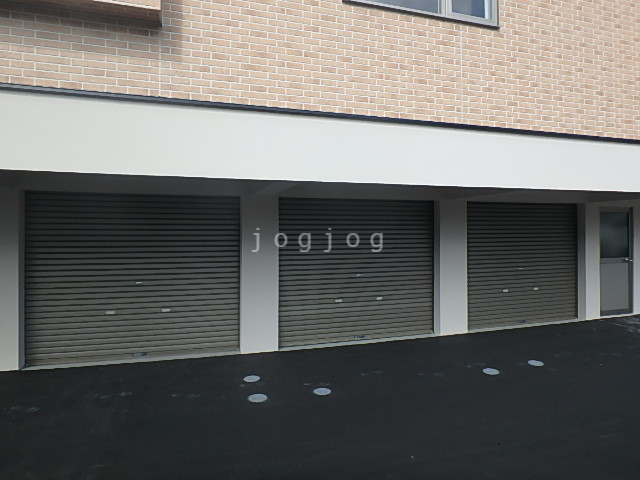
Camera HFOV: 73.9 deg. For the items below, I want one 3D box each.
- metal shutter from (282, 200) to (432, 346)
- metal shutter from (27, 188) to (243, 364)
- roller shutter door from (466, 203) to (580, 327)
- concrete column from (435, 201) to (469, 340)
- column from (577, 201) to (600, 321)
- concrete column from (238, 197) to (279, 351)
[{"bbox_3d":[0.638,0.475,6.739,2.646,2.225,0.080,0,0,-18],"label":"metal shutter"},{"bbox_3d":[-2.410,0.485,5.718,2.665,2.195,0.100,0,0,-18],"label":"metal shutter"},{"bbox_3d":[3.615,0.404,7.634,2.590,2.170,0.100,0,0,-18],"label":"roller shutter door"},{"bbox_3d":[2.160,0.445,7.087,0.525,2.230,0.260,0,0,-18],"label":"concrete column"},{"bbox_3d":[5.025,0.369,7.983,0.350,2.150,0.230,0,0,-18],"label":"column"},{"bbox_3d":[-0.908,0.485,6.260,0.521,2.244,0.420,0,0,-18],"label":"concrete column"}]

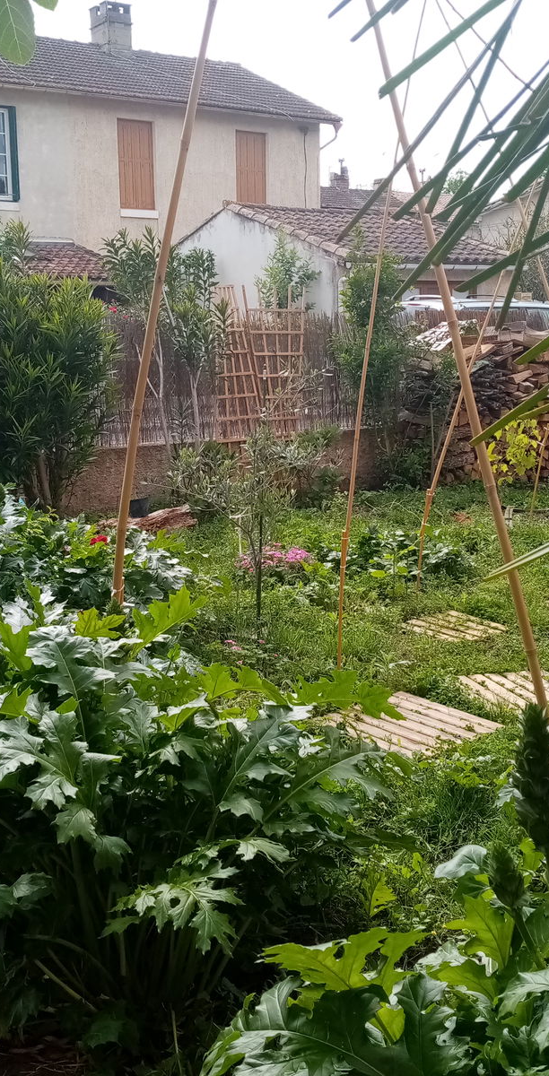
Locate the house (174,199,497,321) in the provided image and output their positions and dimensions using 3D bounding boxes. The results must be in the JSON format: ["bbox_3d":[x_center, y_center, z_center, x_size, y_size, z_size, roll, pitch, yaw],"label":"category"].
[{"bbox_3d":[0.673,-3.999,18.695,3.469,3.307,6.446,-8,13,-33],"label":"house"}]

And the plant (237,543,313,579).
[{"bbox_3d":[0.003,0.155,6.602,0.480,0.260,0.420,0,11,0],"label":"plant"}]

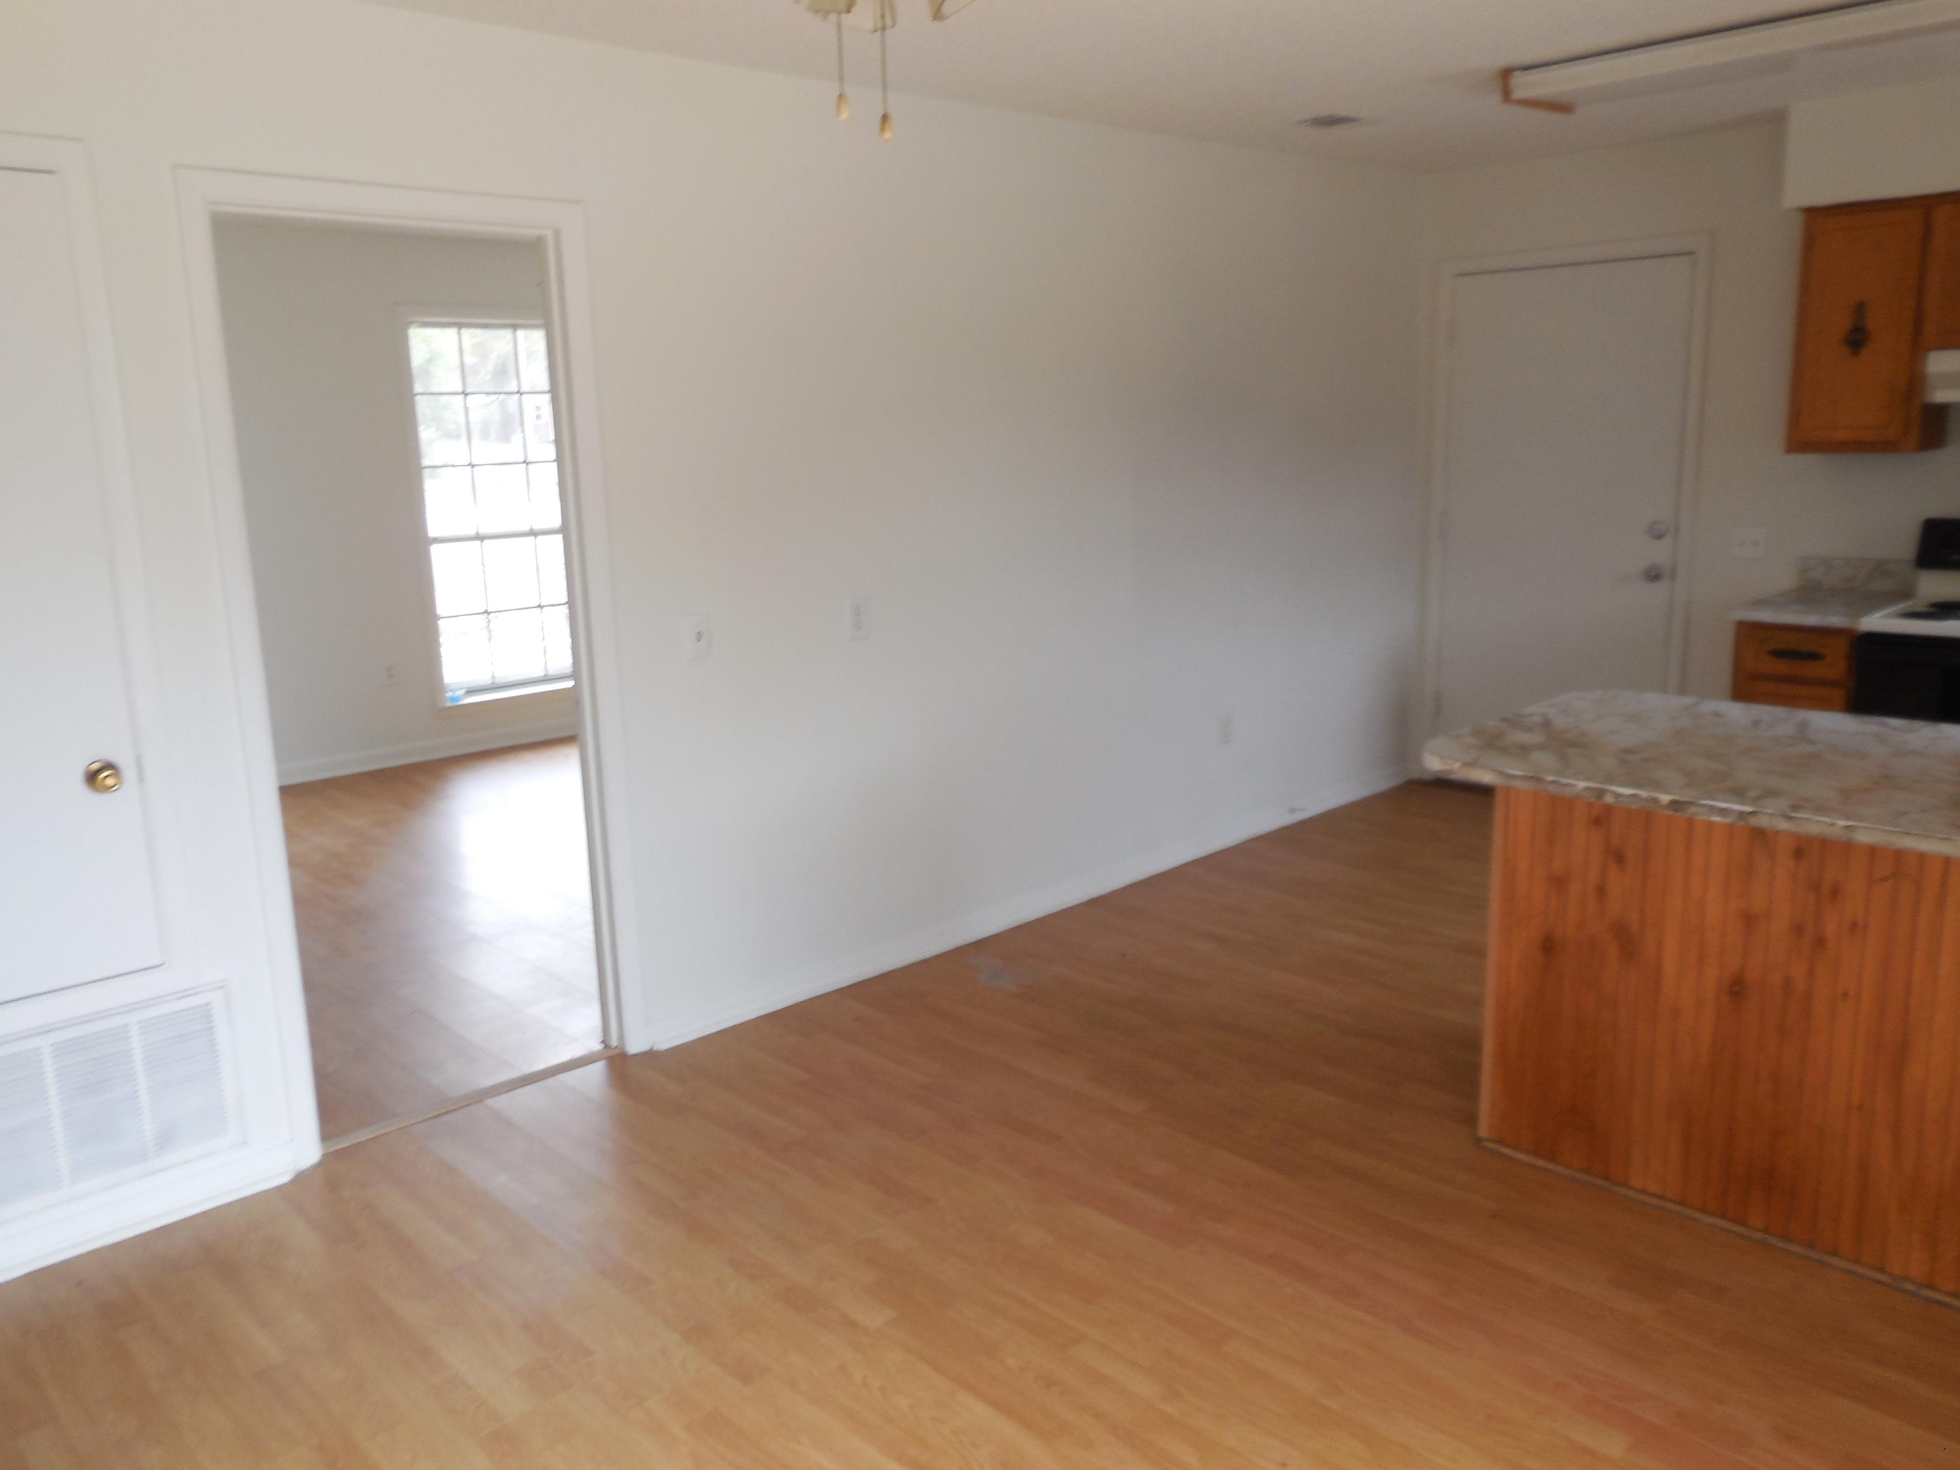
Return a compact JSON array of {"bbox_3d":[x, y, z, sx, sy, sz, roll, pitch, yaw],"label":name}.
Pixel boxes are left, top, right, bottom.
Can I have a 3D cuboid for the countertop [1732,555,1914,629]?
[{"bbox_3d":[2.679,-0.457,4.475,0.641,0.141,0.347,-13,16,-41],"label":"countertop"}]

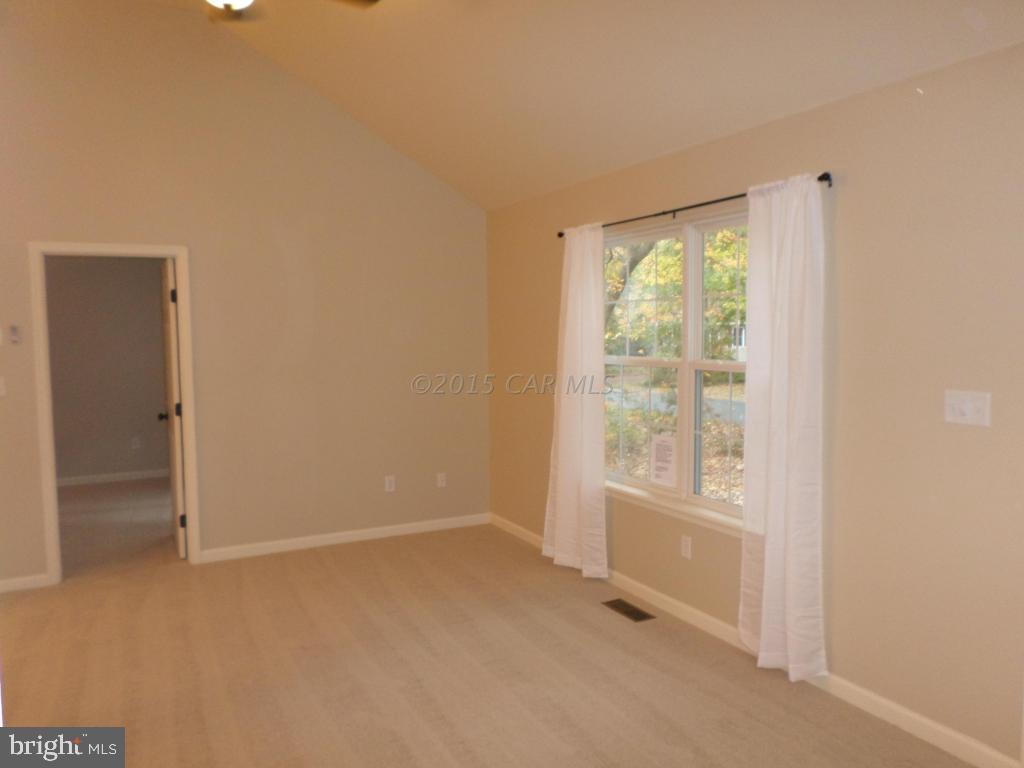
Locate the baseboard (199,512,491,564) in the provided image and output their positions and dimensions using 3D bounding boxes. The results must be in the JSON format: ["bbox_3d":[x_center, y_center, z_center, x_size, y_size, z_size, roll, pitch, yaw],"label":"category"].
[{"bbox_3d":[-1.127,1.117,5.440,2.161,0.083,0.017,-3,5,-29],"label":"baseboard"}]

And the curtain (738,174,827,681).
[{"bbox_3d":[1.166,0.195,3.245,0.136,2.122,0.452,-3,5,-29],"label":"curtain"}]

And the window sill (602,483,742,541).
[{"bbox_3d":[0.938,0.683,3.905,0.097,0.072,1.716,-3,5,-29],"label":"window sill"}]

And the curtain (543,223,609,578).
[{"bbox_3d":[0.398,0.118,4.650,0.130,2.140,0.620,-3,5,-29],"label":"curtain"}]

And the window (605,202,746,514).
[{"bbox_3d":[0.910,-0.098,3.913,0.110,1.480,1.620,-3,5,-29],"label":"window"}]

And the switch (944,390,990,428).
[{"bbox_3d":[1.603,0.085,2.609,0.012,0.116,0.158,-3,5,-29],"label":"switch"}]

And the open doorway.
[{"bbox_3d":[-2.488,0.179,4.689,0.864,2.076,0.131,-3,5,-29],"label":"open doorway"}]

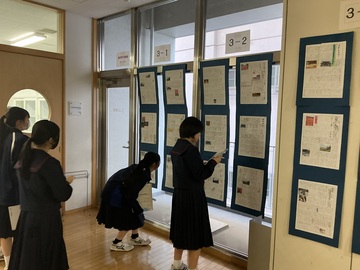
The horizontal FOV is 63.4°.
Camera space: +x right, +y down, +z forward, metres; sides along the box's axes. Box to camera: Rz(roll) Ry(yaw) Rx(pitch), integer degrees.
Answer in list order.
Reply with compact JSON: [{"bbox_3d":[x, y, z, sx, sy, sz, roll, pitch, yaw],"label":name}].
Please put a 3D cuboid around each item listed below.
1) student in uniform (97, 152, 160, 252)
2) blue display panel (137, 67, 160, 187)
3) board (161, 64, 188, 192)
[{"bbox_3d":[-0.602,0.792,3.511,0.760,1.138,0.460,0,5,-20],"label":"student in uniform"},{"bbox_3d":[-0.443,-0.102,4.035,0.385,1.615,0.060,5,6,39],"label":"blue display panel"},{"bbox_3d":[-0.062,-0.075,3.635,0.385,1.575,0.060,5,6,40],"label":"board"}]

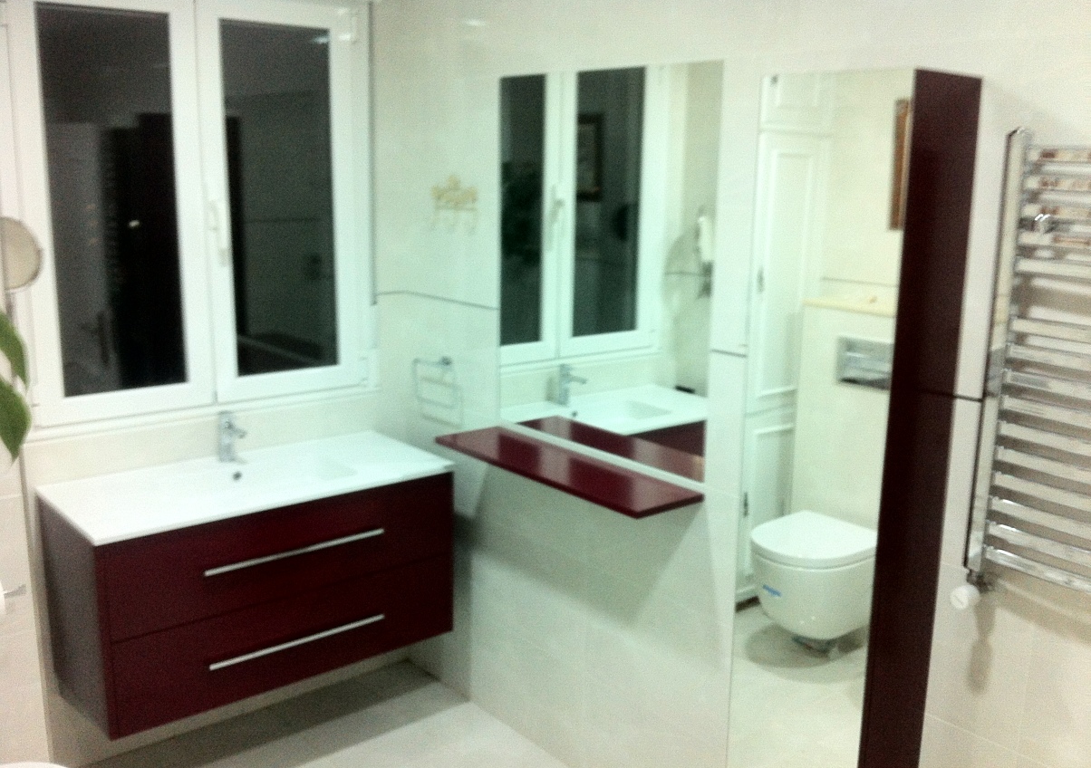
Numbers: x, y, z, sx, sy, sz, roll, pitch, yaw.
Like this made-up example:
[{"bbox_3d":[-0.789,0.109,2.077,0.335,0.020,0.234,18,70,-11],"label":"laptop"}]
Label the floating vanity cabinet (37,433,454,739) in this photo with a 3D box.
[{"bbox_3d":[-0.803,0.508,3.087,1.000,0.517,0.472,-9,15,-38],"label":"floating vanity cabinet"}]

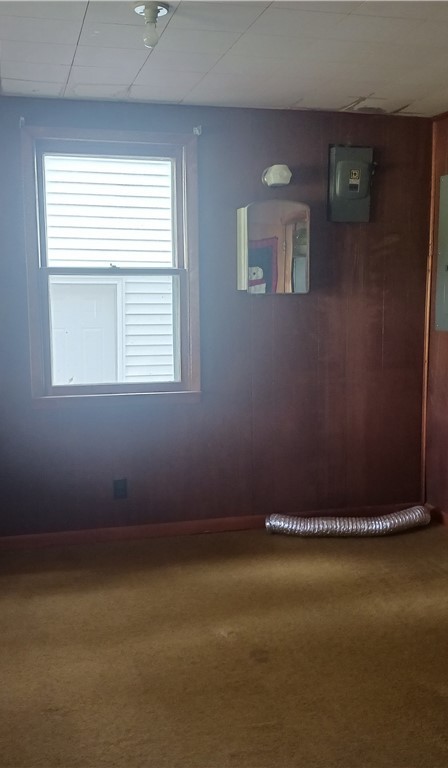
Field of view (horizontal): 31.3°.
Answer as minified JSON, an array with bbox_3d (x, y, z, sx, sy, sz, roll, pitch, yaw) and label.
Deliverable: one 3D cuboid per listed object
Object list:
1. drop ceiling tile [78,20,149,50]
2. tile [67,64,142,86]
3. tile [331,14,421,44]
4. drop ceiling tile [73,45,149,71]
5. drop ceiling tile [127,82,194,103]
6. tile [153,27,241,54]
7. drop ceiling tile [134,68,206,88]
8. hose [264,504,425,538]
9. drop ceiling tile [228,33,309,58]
[{"bbox_3d":[-0.402,-1.356,3.096,0.305,0.018,0.305,-2,8,-14],"label":"drop ceiling tile"},{"bbox_3d":[-0.565,-1.448,3.730,0.306,0.016,0.306,-2,7,-15],"label":"tile"},{"bbox_3d":[0.565,-1.379,3.090,0.306,0.016,0.306,-2,7,-15],"label":"tile"},{"bbox_3d":[-0.488,-1.412,3.439,0.306,0.016,0.306,-2,7,-15],"label":"drop ceiling tile"},{"bbox_3d":[-0.344,-1.479,4.059,0.303,0.018,0.321,-2,7,-15],"label":"drop ceiling tile"},{"bbox_3d":[-0.112,-1.389,3.226,0.306,0.016,0.306,-2,7,-15],"label":"tile"},{"bbox_3d":[-0.261,-1.442,3.757,0.305,0.018,0.305,-2,8,-14],"label":"drop ceiling tile"},{"bbox_3d":[0.720,0.796,4.555,0.970,0.107,0.250,-1,7,-7],"label":"hose"},{"bbox_3d":[0.187,-1.382,3.254,0.303,0.018,0.303,-2,7,-15],"label":"drop ceiling tile"}]

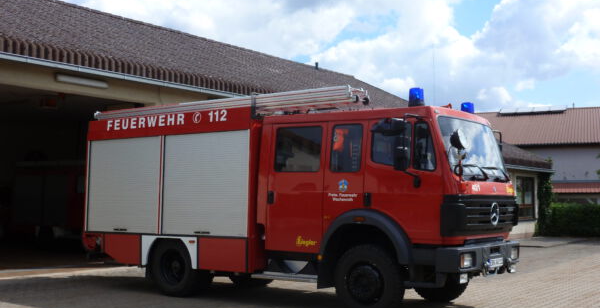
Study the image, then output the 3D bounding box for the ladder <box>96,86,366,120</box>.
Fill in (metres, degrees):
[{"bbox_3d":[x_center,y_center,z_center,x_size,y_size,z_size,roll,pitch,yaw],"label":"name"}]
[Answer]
[{"bbox_3d":[-1.391,-0.732,11.757,5.700,0.265,0.420,-3,-5,36],"label":"ladder"}]

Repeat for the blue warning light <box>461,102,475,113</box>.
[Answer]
[{"bbox_3d":[2.561,-0.636,10.856,0.205,0.255,0.205,-3,-5,36],"label":"blue warning light"}]

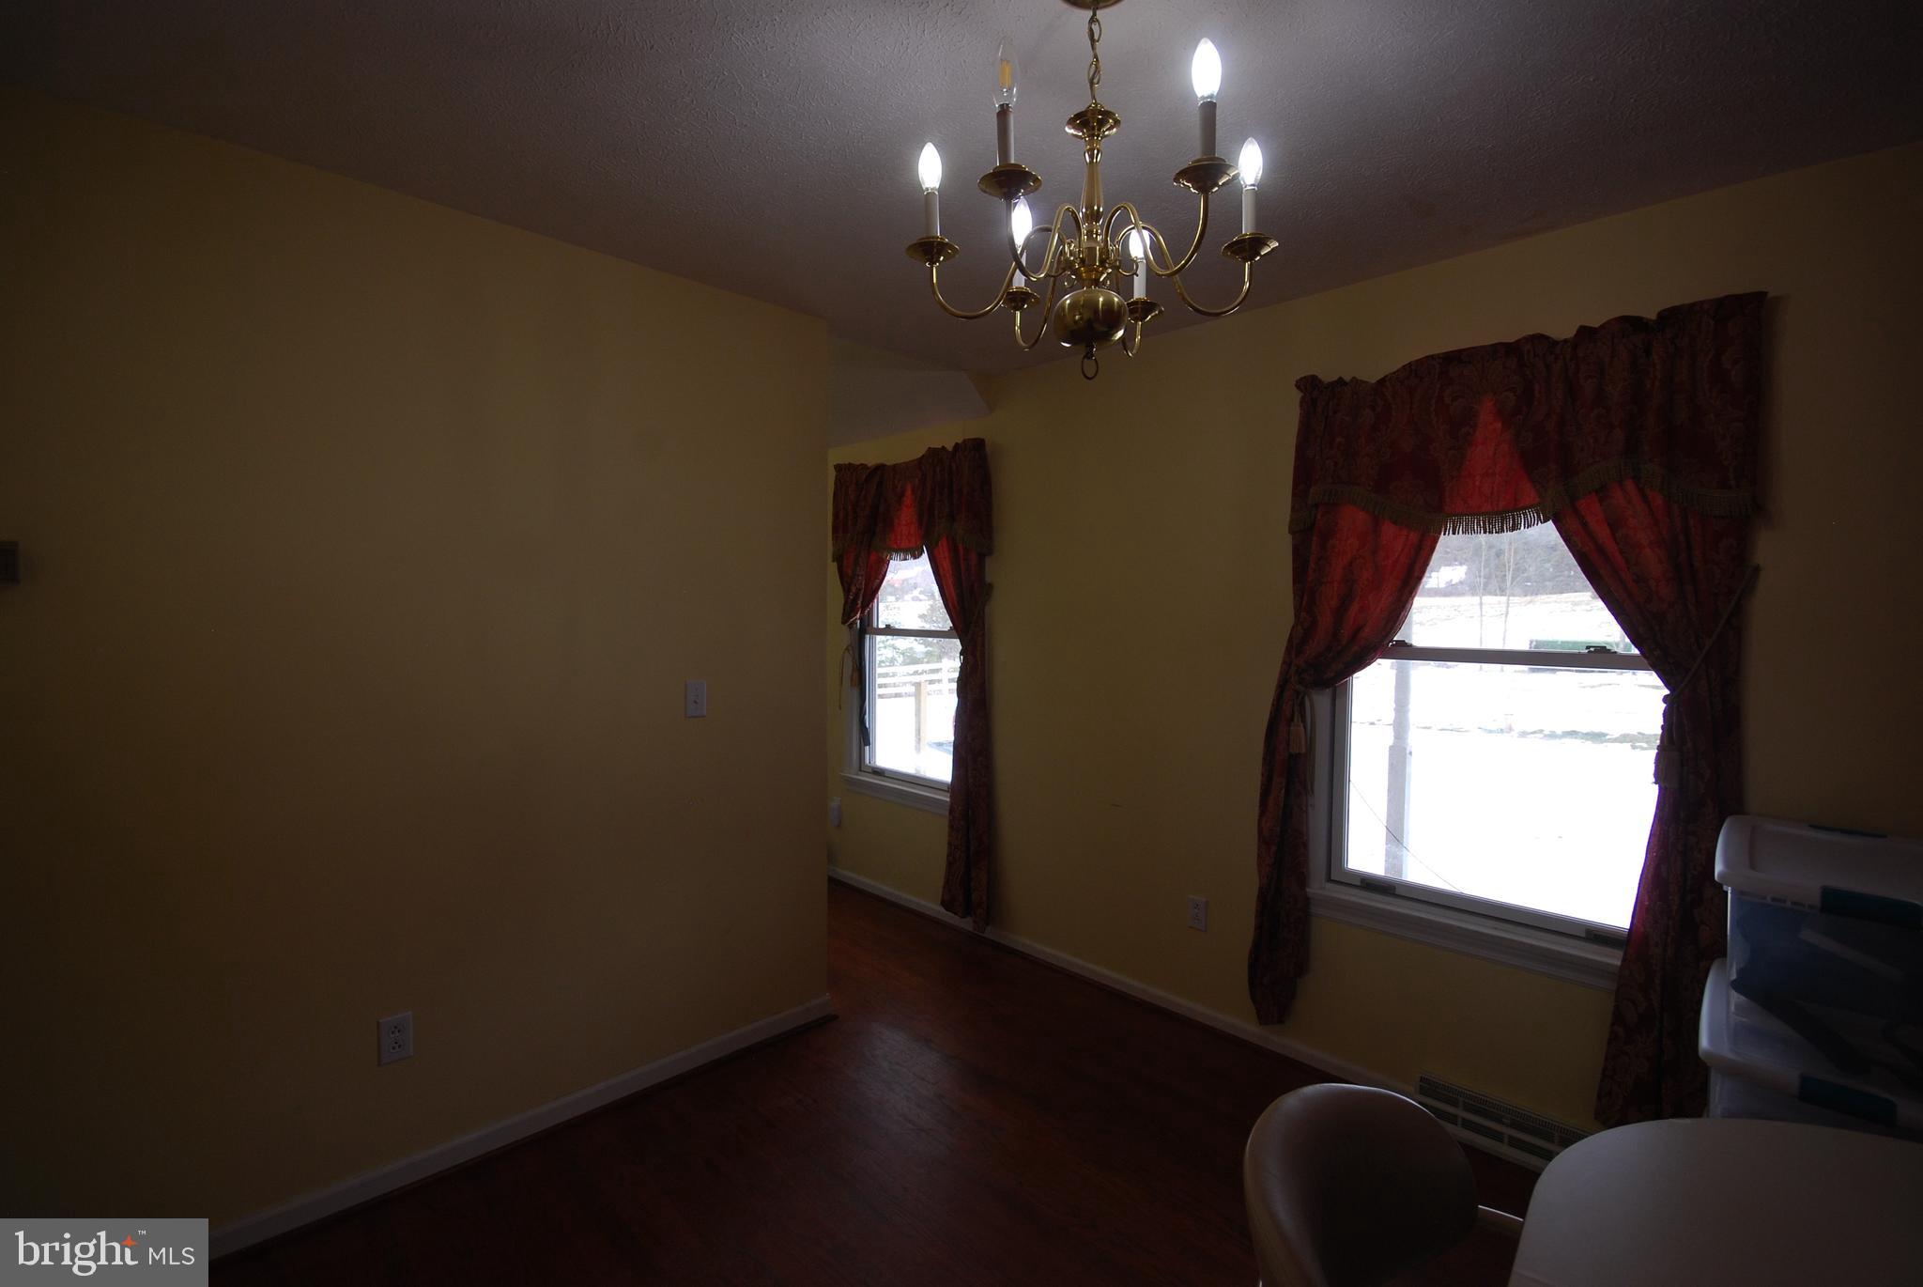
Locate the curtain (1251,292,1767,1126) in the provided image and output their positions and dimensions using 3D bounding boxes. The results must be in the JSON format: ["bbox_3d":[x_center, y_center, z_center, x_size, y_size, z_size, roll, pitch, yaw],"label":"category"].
[{"bbox_3d":[1.343,0.222,2.173,1.100,2.020,0.140,3,4,44],"label":"curtain"}]

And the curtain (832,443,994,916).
[{"bbox_3d":[-0.254,0.181,3.695,1.060,2.090,0.140,3,4,44],"label":"curtain"}]

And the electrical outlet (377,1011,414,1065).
[{"bbox_3d":[-1.396,0.975,1.978,0.071,0.115,0.010,-2,4,-42],"label":"electrical outlet"}]

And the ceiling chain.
[{"bbox_3d":[0.206,-0.922,1.257,0.023,0.145,0.023,3,4,44],"label":"ceiling chain"}]

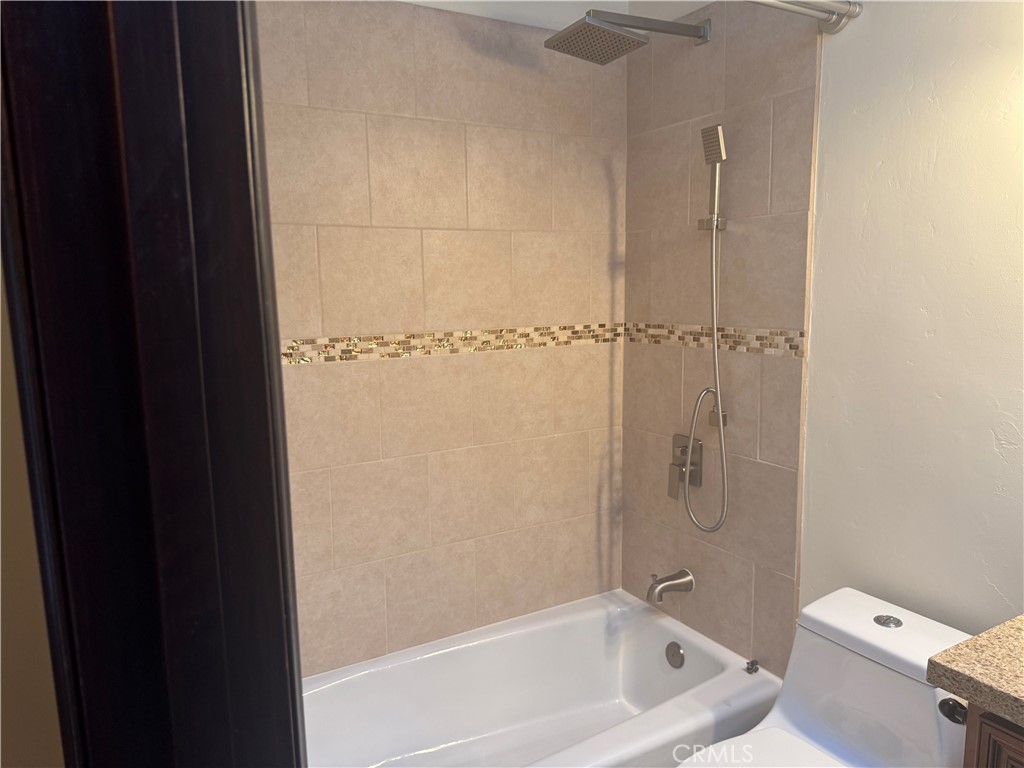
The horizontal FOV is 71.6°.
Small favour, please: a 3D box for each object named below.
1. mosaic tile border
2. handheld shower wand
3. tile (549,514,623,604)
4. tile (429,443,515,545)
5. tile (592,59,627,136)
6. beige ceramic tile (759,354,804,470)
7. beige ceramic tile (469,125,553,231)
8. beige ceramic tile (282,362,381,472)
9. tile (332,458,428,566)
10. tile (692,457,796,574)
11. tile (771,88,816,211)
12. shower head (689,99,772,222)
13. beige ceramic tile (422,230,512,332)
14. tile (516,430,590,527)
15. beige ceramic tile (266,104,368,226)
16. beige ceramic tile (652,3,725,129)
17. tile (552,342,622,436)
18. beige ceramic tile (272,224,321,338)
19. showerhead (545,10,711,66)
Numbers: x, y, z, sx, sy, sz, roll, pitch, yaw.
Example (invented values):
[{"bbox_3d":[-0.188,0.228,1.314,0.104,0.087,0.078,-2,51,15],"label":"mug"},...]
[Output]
[{"bbox_3d":[0.021,-0.088,1.883,1.300,0.067,0.761,-5,9,-29],"label":"mosaic tile border"},{"bbox_3d":[0.574,-0.139,2.095,0.105,1.177,0.160,-6,9,-29],"label":"handheld shower wand"},{"bbox_3d":[0.276,0.621,2.552,0.294,0.307,0.010,-5,9,-29],"label":"tile"},{"bbox_3d":[-0.125,0.354,2.298,0.305,0.300,0.010,-5,9,-29],"label":"tile"},{"bbox_3d":[0.319,-0.984,2.384,0.142,0.310,0.010,-6,9,-29],"label":"tile"},{"bbox_3d":[0.740,0.076,1.950,0.010,0.303,0.136,-5,9,-29],"label":"beige ceramic tile"},{"bbox_3d":[-0.005,-0.643,2.233,0.305,0.305,0.010,-5,9,-29],"label":"beige ceramic tile"},{"bbox_3d":[-0.521,0.088,2.026,0.301,0.302,0.010,-5,9,-29],"label":"beige ceramic tile"},{"bbox_3d":[-0.390,0.379,2.138,0.303,0.302,0.010,-5,9,-29],"label":"tile"},{"bbox_3d":[0.704,0.370,2.064,0.010,0.303,0.302,-5,9,-29],"label":"tile"},{"bbox_3d":[0.737,-0.603,1.864,0.010,0.309,0.127,-6,9,-29],"label":"tile"},{"bbox_3d":[0.568,-0.598,2.009,0.049,0.247,0.071,-5,9,-29],"label":"shower head"},{"bbox_3d":[-0.134,-0.324,2.210,0.306,0.304,0.010,-6,9,-29],"label":"beige ceramic tile"},{"bbox_3d":[0.142,0.331,2.454,0.306,0.305,0.010,-6,9,-29],"label":"tile"},{"bbox_3d":[-0.541,-0.592,1.934,0.305,0.305,0.010,-5,9,-29],"label":"beige ceramic tile"},{"bbox_3d":[0.533,-0.952,2.154,0.010,0.307,0.305,-5,9,-29],"label":"beige ceramic tile"},{"bbox_3d":[0.268,0.014,2.468,0.293,0.302,0.010,-5,9,-29],"label":"tile"},{"bbox_3d":[-0.666,-0.273,1.898,0.303,0.303,0.010,-5,9,-29],"label":"beige ceramic tile"},{"bbox_3d":[0.348,-0.973,1.970,0.480,0.125,0.205,-5,9,-29],"label":"showerhead"}]

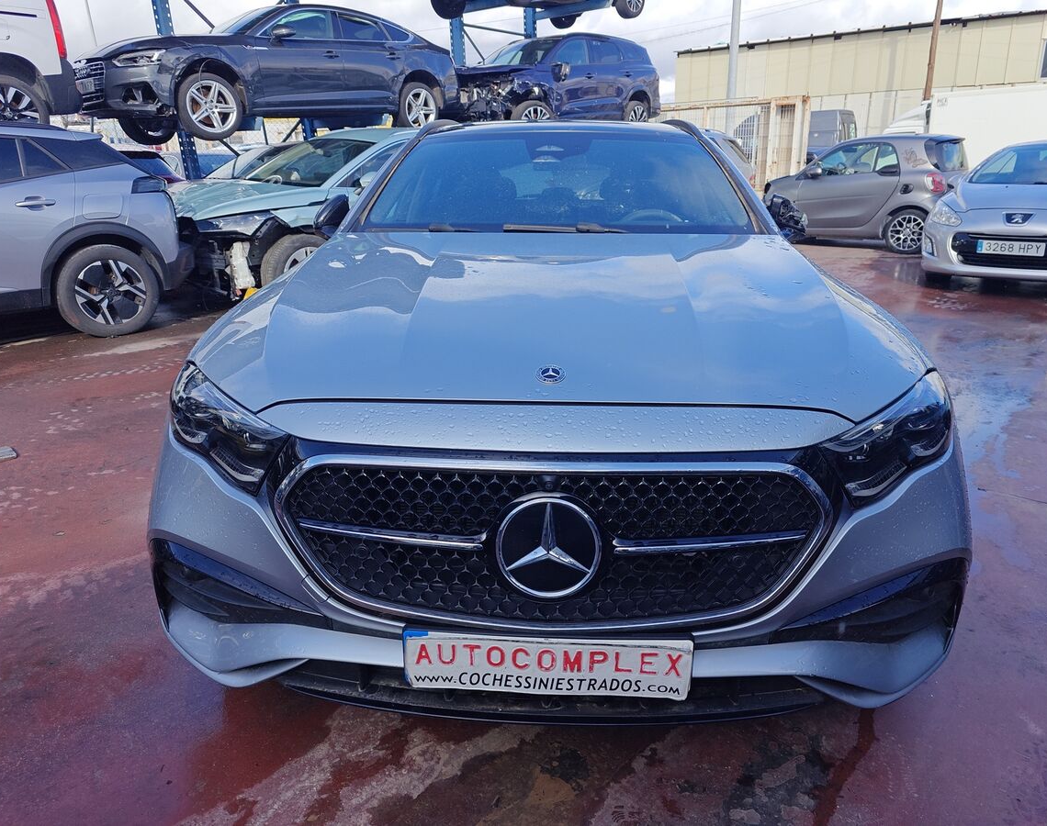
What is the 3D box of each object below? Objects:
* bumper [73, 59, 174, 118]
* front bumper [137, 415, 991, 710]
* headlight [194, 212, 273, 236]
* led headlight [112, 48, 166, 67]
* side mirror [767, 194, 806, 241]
[{"bbox_3d":[-4.335,-3.359,7.669,1.830,0.550,0.500,16,27,40],"label":"bumper"},{"bbox_3d":[0.055,0.305,1.535,1.870,0.610,0.500,1,18,3],"label":"front bumper"},{"bbox_3d":[-2.496,-1.629,6.355,0.420,0.200,0.500,17,25,41],"label":"headlight"},{"bbox_3d":[-3.786,-3.493,7.212,0.420,0.175,0.430,16,27,40],"label":"led headlight"},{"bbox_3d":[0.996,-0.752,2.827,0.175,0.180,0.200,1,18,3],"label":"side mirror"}]

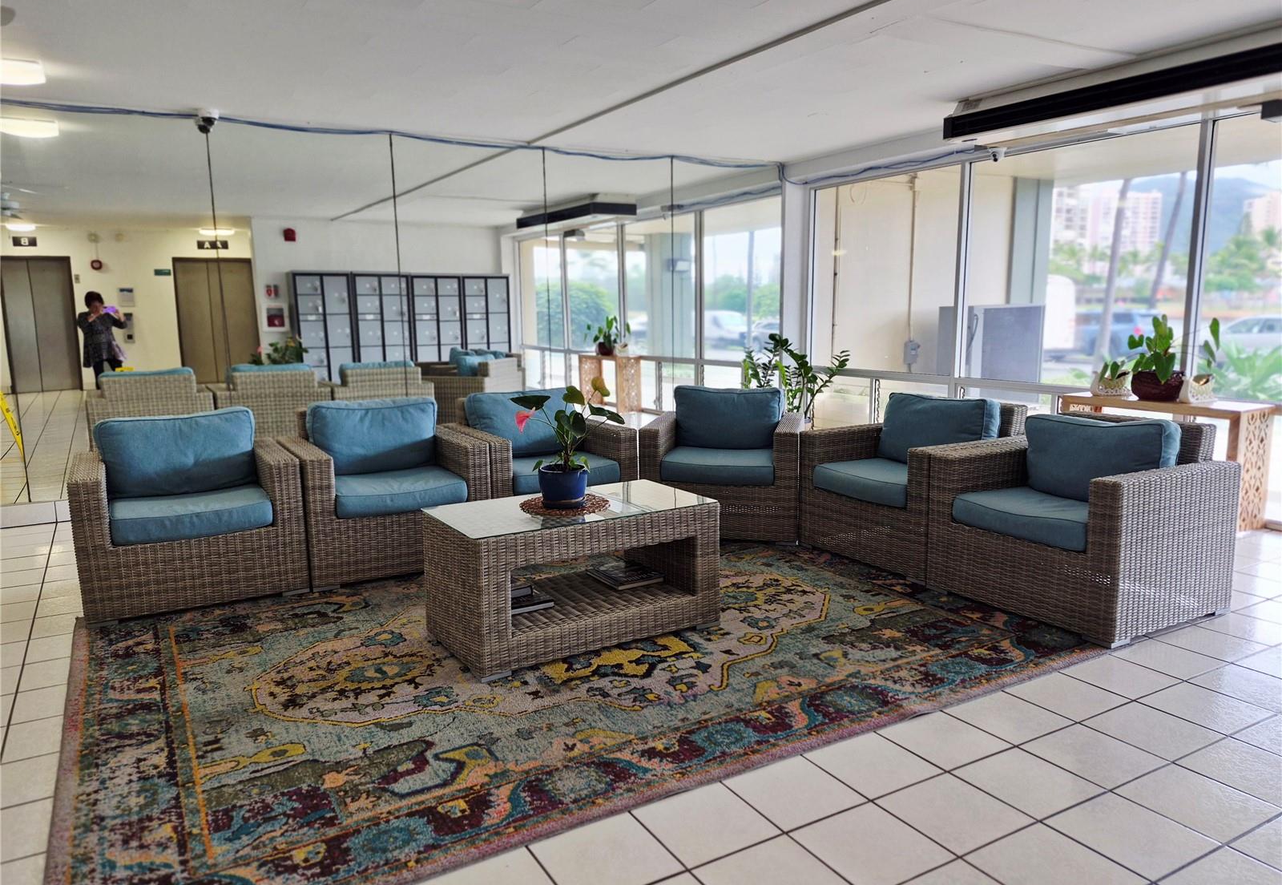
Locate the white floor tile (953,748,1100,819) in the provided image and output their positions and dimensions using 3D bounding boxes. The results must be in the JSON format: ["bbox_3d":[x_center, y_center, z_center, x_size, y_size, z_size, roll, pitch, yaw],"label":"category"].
[{"bbox_3d":[1.170,1.027,2.577,0.309,0.010,0.300,-6,11,-31],"label":"white floor tile"}]

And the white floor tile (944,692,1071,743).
[{"bbox_3d":[1.287,0.958,2.981,0.309,0.010,0.300,-6,11,-31],"label":"white floor tile"}]

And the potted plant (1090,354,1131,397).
[{"bbox_3d":[3.280,-0.467,5.937,0.173,0.270,0.194,-6,10,-28],"label":"potted plant"}]

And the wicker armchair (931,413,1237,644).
[{"bbox_3d":[2.004,0.317,3.920,0.842,0.832,0.945,-5,10,-28],"label":"wicker armchair"}]

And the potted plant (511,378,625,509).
[{"bbox_3d":[-0.315,0.006,3.612,0.439,0.515,0.398,-1,9,0],"label":"potted plant"}]

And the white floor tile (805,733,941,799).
[{"bbox_3d":[0.693,0.965,2.554,0.297,0.010,0.297,-5,10,-28],"label":"white floor tile"}]

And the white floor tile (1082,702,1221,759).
[{"bbox_3d":[1.723,0.971,2.872,0.309,0.010,0.300,-6,11,-31],"label":"white floor tile"}]

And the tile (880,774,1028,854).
[{"bbox_3d":[0.845,1.001,2.301,0.299,0.010,0.299,-5,10,-28],"label":"tile"}]

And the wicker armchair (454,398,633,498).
[{"bbox_3d":[-0.629,0.165,5.313,0.953,0.833,0.806,-6,11,-31],"label":"wicker armchair"}]

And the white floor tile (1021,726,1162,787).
[{"bbox_3d":[1.386,0.961,2.611,0.302,0.012,0.302,-6,10,-29],"label":"white floor tile"}]

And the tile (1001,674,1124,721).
[{"bbox_3d":[1.563,0.930,3.128,0.309,0.010,0.300,-6,11,-31],"label":"tile"}]

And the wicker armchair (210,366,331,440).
[{"bbox_3d":[-3.565,-0.256,8.176,0.945,0.851,0.861,-5,10,-28],"label":"wicker armchair"}]

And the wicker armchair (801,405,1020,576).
[{"bbox_3d":[1.538,0.205,4.729,0.868,0.826,0.946,-6,10,-28],"label":"wicker armchair"}]

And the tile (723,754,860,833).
[{"bbox_3d":[0.457,1.042,2.538,0.309,0.010,0.300,-6,11,-31],"label":"tile"}]

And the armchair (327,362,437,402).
[{"bbox_3d":[-2.662,-0.348,8.535,0.953,0.833,0.806,-6,11,-31],"label":"armchair"}]

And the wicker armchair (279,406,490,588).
[{"bbox_3d":[-1.440,0.231,4.769,0.955,0.842,0.861,-5,10,-28],"label":"wicker armchair"}]

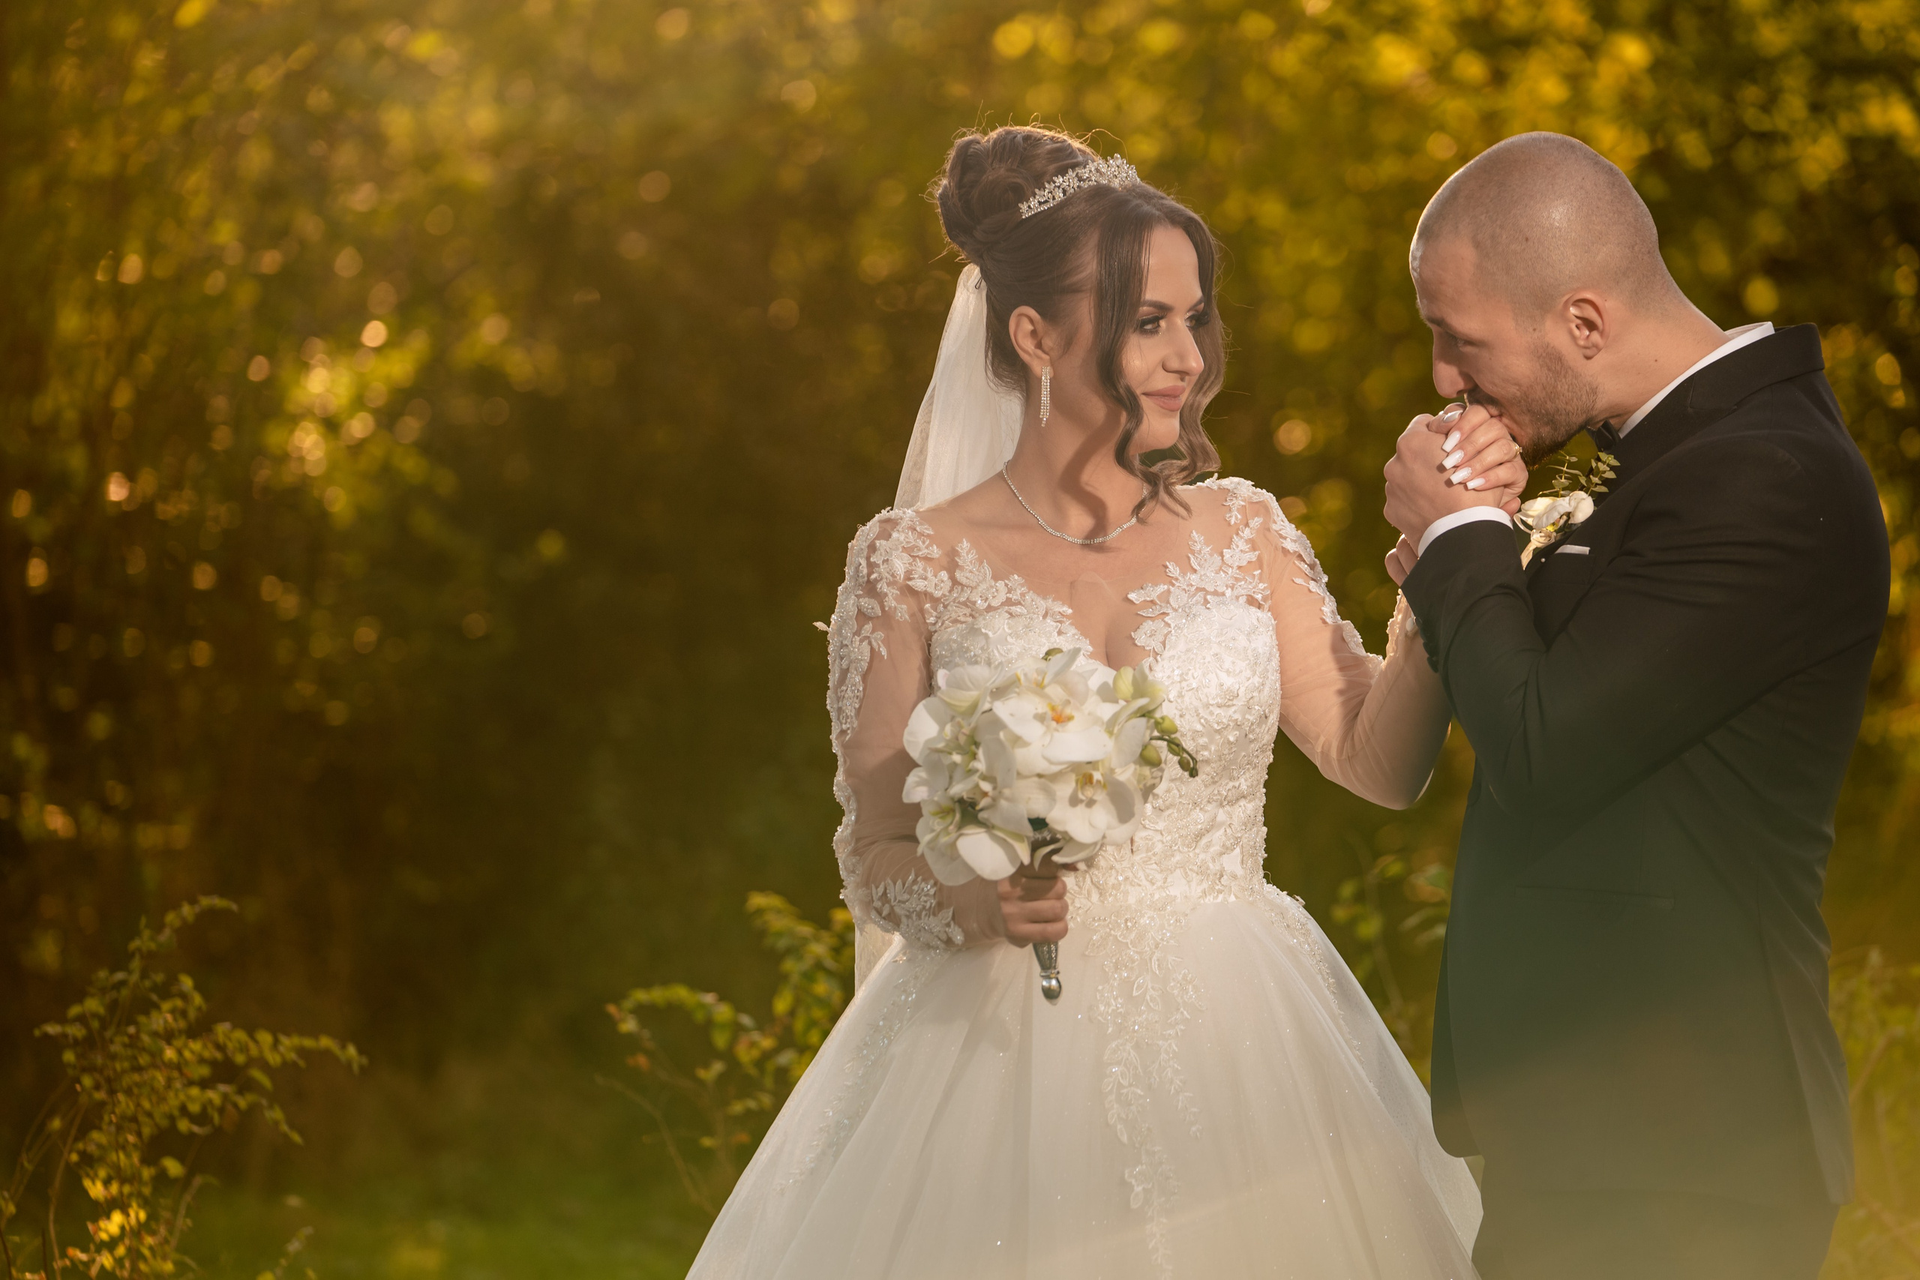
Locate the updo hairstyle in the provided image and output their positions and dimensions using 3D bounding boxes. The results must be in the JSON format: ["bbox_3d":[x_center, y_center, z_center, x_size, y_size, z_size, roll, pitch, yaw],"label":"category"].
[{"bbox_3d":[0.098,-0.262,6.800,0.240,0.315,0.190,1,1,33],"label":"updo hairstyle"}]

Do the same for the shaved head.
[{"bbox_3d":[0.457,-0.316,6.650,0.195,0.165,0.155,-24,0,-9],"label":"shaved head"}]

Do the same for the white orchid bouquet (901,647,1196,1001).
[{"bbox_3d":[0.069,0.147,6.650,0.230,0.280,0.210,-2,10,-2],"label":"white orchid bouquet"}]

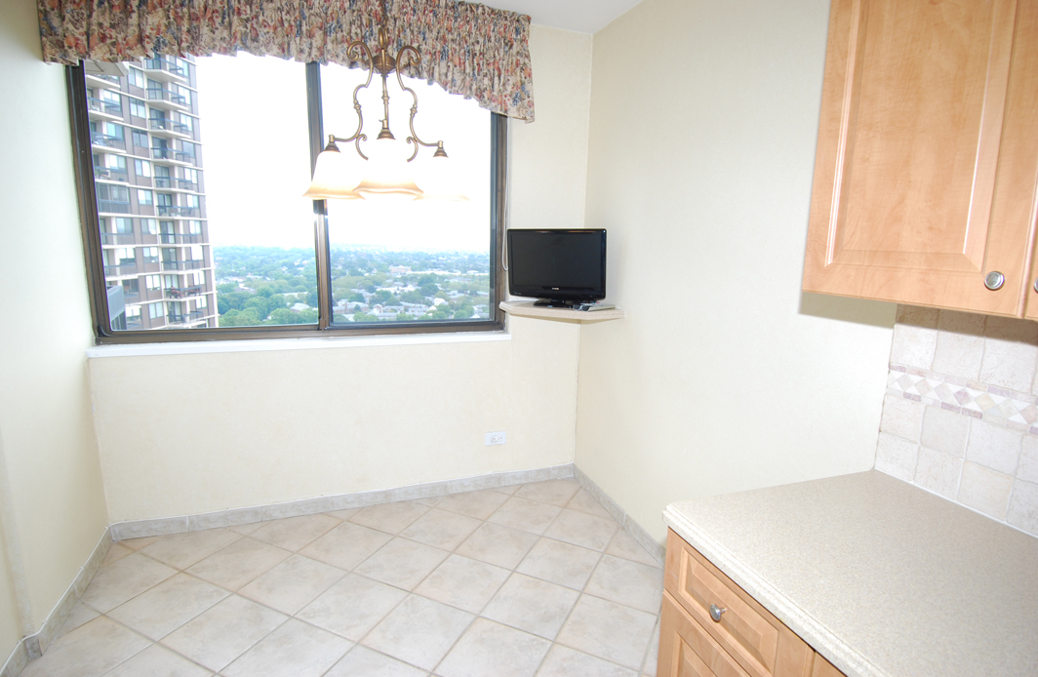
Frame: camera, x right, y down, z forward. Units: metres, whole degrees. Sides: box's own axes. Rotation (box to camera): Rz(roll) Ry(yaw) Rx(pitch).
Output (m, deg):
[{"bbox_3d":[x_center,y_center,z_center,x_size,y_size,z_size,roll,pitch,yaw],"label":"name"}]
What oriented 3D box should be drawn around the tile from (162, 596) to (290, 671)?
[{"bbox_3d":[-1.058,1.060,1.876,0.308,0.015,0.308,6,11,24],"label":"tile"}]

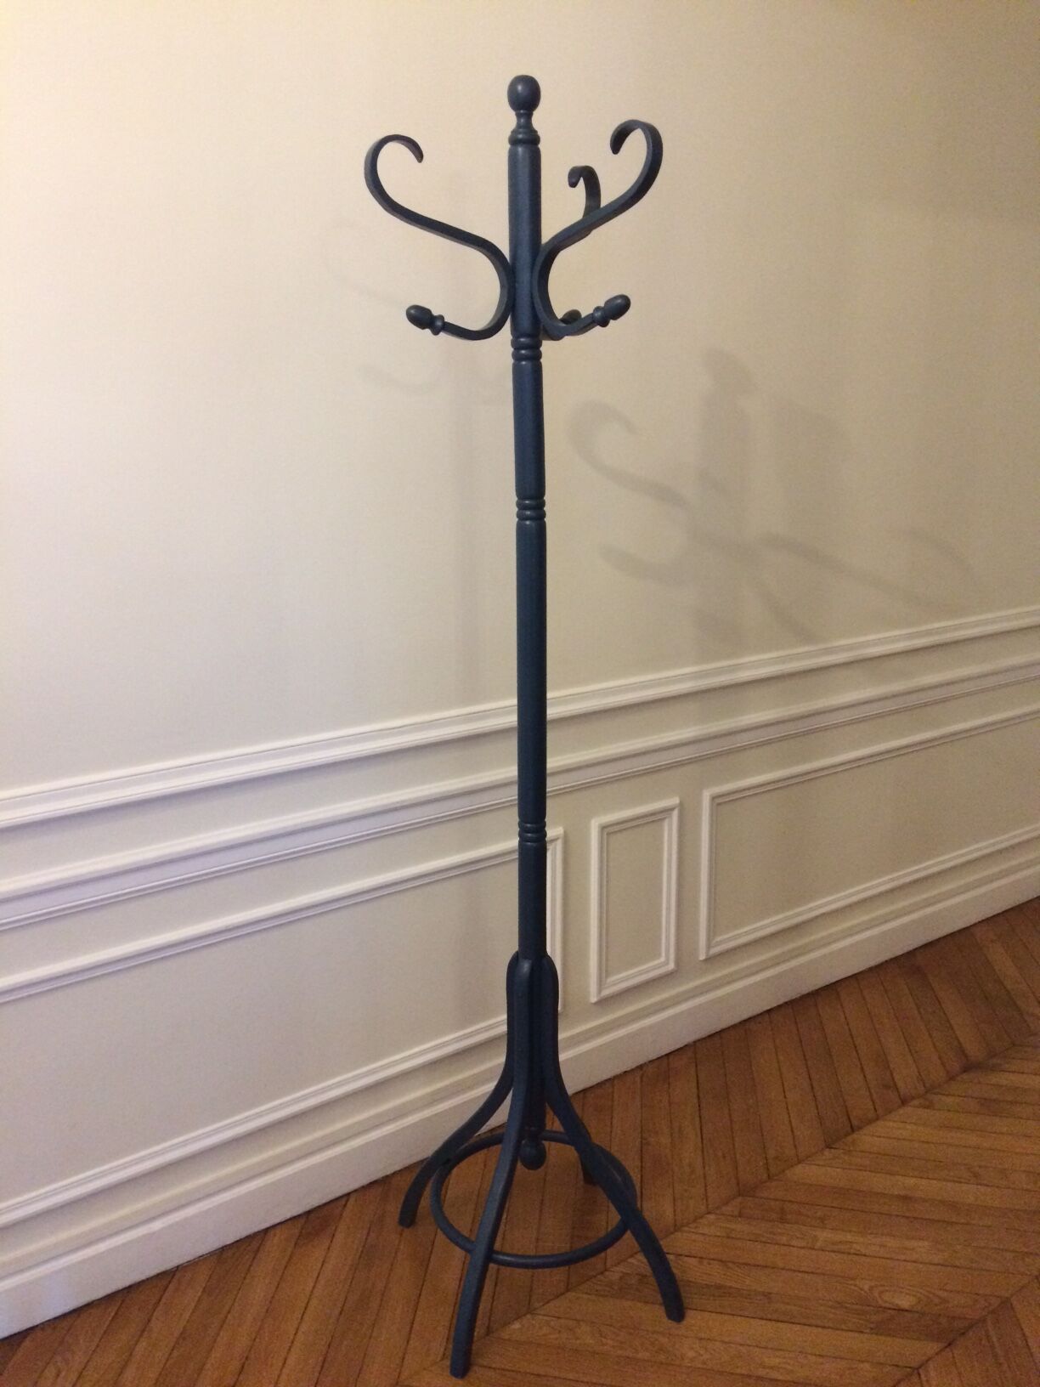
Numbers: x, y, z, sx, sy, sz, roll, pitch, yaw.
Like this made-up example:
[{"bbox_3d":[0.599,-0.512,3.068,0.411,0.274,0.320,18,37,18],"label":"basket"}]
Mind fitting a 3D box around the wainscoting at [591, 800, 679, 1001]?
[{"bbox_3d":[0.255,0.450,2.548,0.250,0.420,0.022,-10,16,-35],"label":"wainscoting"}]

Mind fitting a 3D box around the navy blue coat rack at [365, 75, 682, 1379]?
[{"bbox_3d":[0.015,0.080,1.796,0.480,1.890,0.480,-1,13,0],"label":"navy blue coat rack"}]

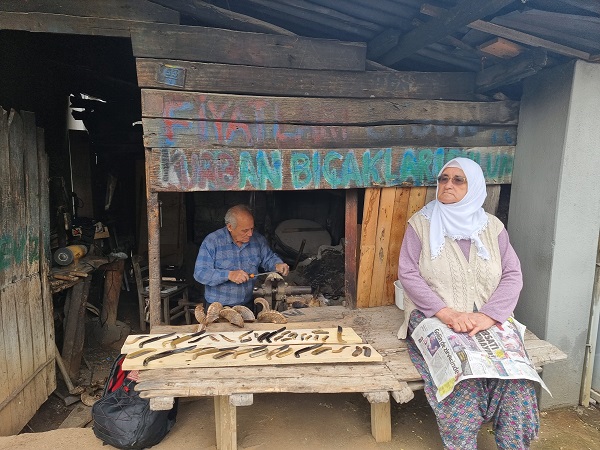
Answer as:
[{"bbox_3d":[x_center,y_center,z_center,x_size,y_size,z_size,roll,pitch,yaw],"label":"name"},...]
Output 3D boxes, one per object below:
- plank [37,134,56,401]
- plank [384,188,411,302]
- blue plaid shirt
[{"bbox_3d":[-1.395,0.203,2.295,0.025,1.465,0.090,-1,6,-4],"label":"plank"},{"bbox_3d":[0.600,0.137,2.622,0.082,0.768,0.028,3,8,-17],"label":"plank"},{"bbox_3d":[-0.383,0.265,2.590,0.480,0.470,0.330,-5,11,-28],"label":"blue plaid shirt"}]

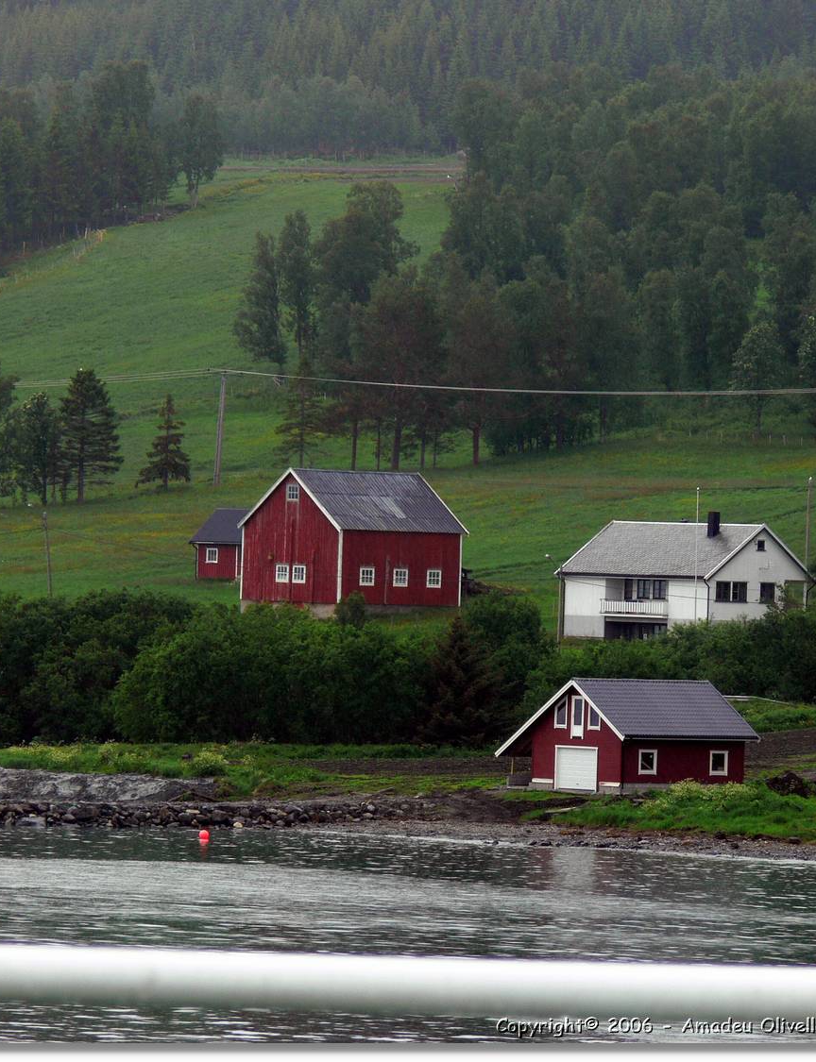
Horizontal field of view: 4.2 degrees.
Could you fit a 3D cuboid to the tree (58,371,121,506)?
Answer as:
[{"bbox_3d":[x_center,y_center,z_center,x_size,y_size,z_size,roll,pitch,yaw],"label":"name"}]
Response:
[{"bbox_3d":[-23.256,-7.050,815.000,4.637,9.805,4.637,2,0,0],"label":"tree"}]

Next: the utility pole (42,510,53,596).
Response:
[{"bbox_3d":[-22.458,1.831,695.000,0.230,6.357,0.230,-5,0,0],"label":"utility pole"}]

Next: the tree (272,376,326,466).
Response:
[{"bbox_3d":[-8.422,-8.337,860.000,3.933,7.525,3.933,2,0,0],"label":"tree"}]

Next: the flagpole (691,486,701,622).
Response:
[{"bbox_3d":[17.452,2.004,672.000,0.150,9.421,0.150,1,0,0],"label":"flagpole"}]

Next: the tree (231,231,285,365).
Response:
[{"bbox_3d":[-12.704,-19.788,950.000,4.345,11.523,4.345,2,0,0],"label":"tree"}]

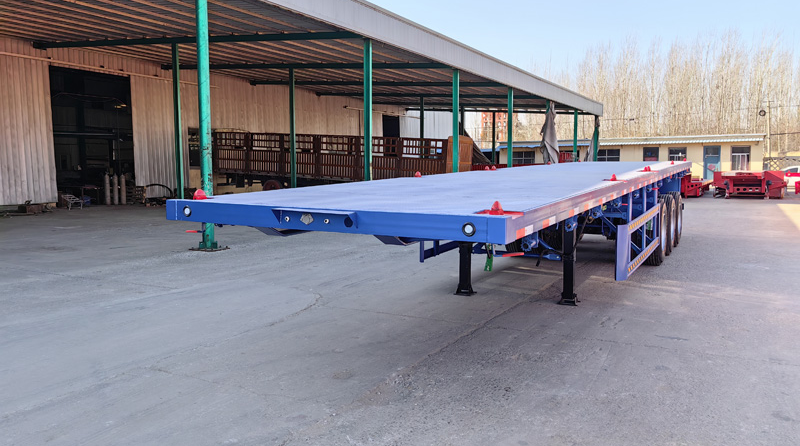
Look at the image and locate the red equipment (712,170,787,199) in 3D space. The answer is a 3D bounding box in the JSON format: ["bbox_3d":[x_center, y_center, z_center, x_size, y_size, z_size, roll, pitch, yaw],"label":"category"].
[{"bbox_3d":[16.423,-1.881,29.411,2.716,1.208,6.000,3,6,29],"label":"red equipment"}]

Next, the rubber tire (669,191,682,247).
[{"bbox_3d":[5.180,-0.069,11.913,0.300,1.042,1.042,3,6,29],"label":"rubber tire"}]

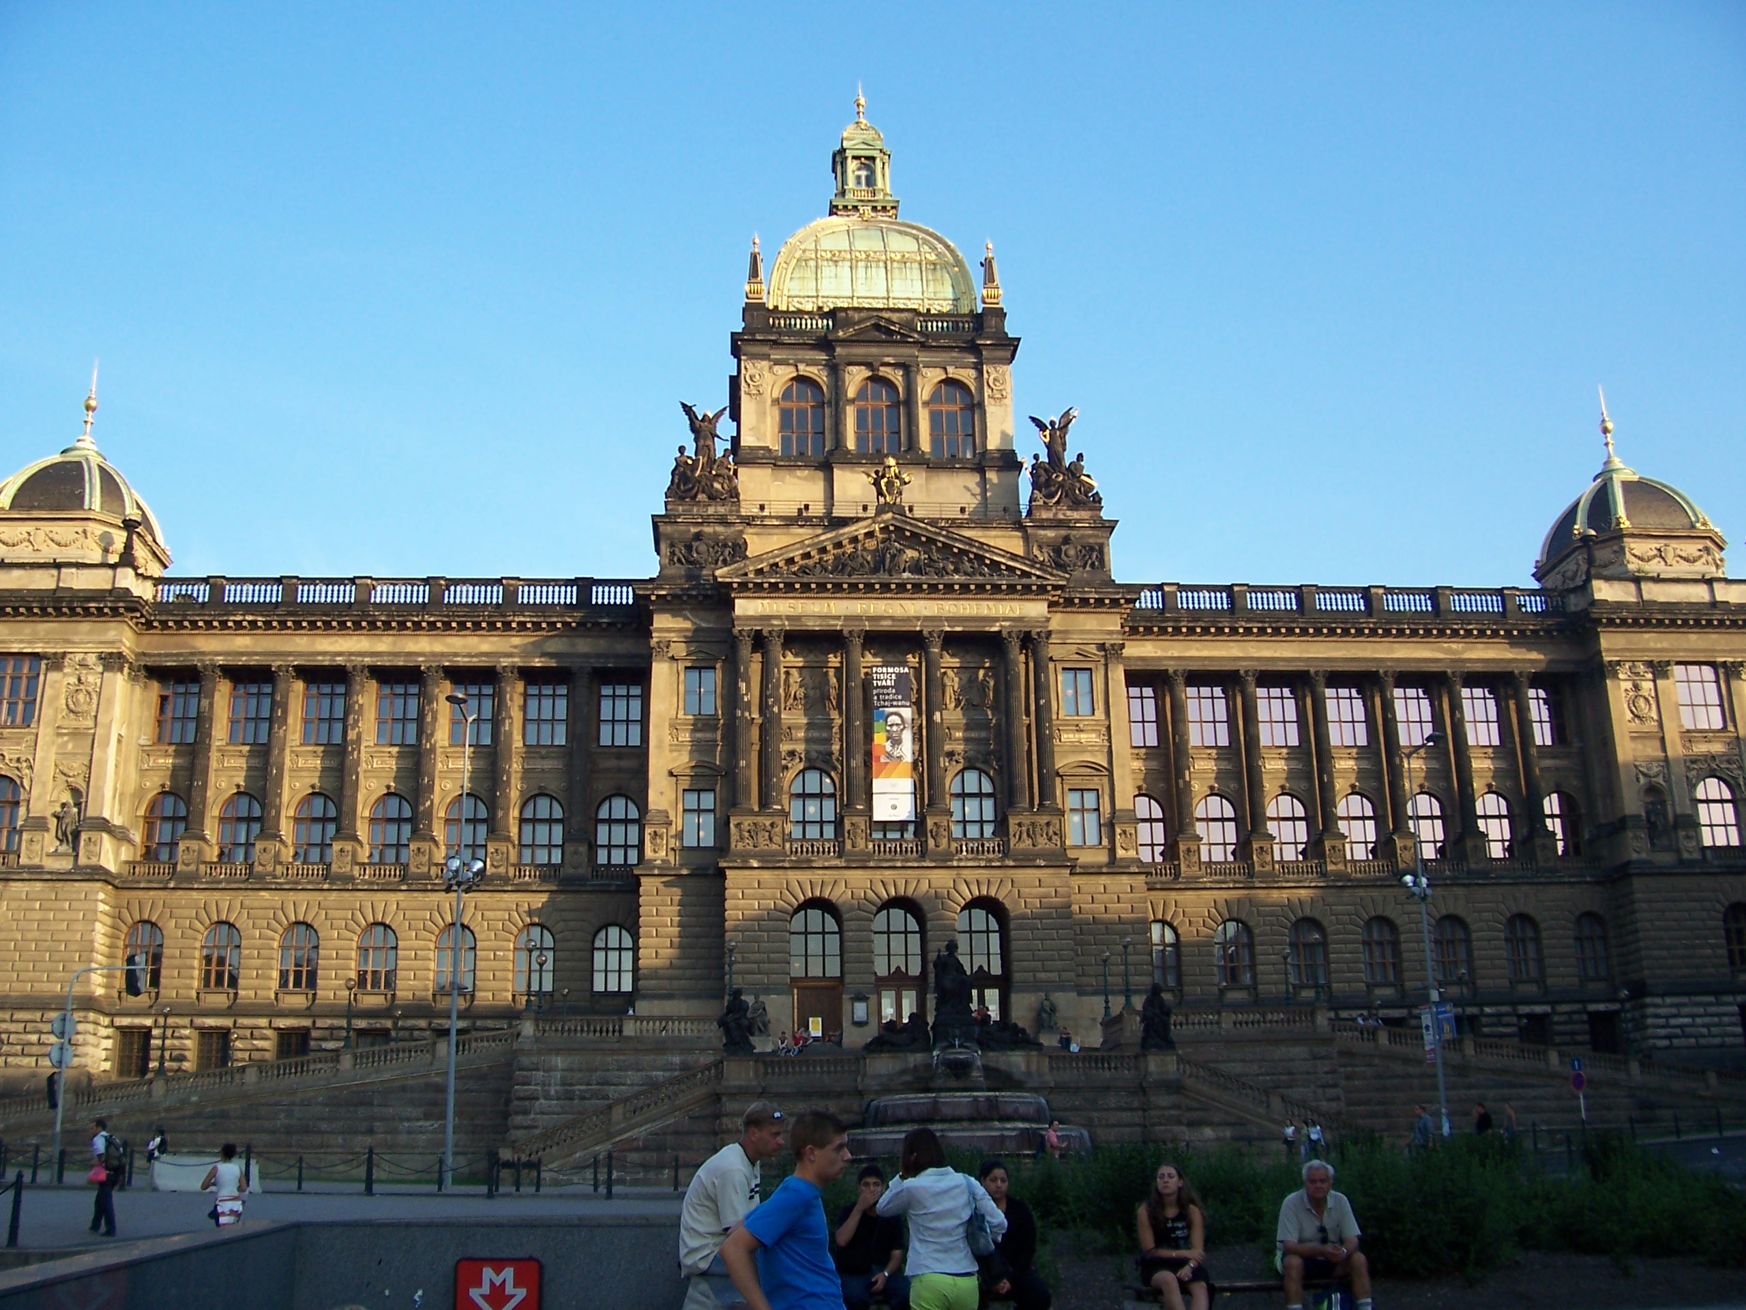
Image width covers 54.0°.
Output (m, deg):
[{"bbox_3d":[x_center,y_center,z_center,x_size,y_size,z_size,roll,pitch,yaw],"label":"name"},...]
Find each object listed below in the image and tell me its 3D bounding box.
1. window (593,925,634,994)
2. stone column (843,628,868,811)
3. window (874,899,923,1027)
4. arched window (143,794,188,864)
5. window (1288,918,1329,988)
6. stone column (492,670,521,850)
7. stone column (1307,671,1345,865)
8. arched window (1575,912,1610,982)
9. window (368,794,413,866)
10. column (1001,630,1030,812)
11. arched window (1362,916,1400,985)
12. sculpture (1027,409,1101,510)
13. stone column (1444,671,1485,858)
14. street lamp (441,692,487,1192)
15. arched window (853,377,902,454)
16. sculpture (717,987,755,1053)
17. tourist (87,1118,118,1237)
[{"bbox_3d":[-13.157,15.401,87.034,2.200,3.600,0.400,0,-16,-4],"label":"window"},{"bbox_3d":[-0.855,3.177,85.891,1.115,9.413,1.120,0,-16,-4],"label":"stone column"},{"bbox_3d":[1.284,15.043,83.135,2.600,6.300,0.450,0,-16,-4],"label":"window"},{"bbox_3d":[-38.289,9.400,92.797,2.260,4.093,0.350,0,-15,-4],"label":"arched window"},{"bbox_3d":[22.719,15.535,89.425,1.750,3.620,0.400,0,-15,-4],"label":"window"},{"bbox_3d":[-19.430,5.460,90.993,1.215,10.351,1.200,0,-16,-4],"label":"stone column"},{"bbox_3d":[24.478,6.076,92.788,1.100,10.550,1.100,0,-15,-4],"label":"stone column"},{"bbox_3d":[37.998,15.411,90.580,1.600,3.600,0.400,0,-15,-4],"label":"arched window"},{"bbox_3d":[-26.308,9.561,93.653,2.317,4.129,0.350,0,-15,-4],"label":"window"},{"bbox_3d":[7.230,3.259,85.965,1.150,9.350,1.150,0,-16,-4],"label":"column"},{"bbox_3d":[26.577,15.479,89.723,1.680,3.580,0.400,0,-15,-4],"label":"arched window"},{"bbox_3d":[10.547,-10.901,96.108,4.000,6.100,2.700,0,-15,-4],"label":"sculpture"},{"bbox_3d":[32.692,6.140,94.838,1.350,10.776,1.350,0,-16,-4],"label":"stone column"},{"bbox_3d":[-11.263,7.556,46.842,1.300,13.569,1.400,-11,-19,31],"label":"street lamp"},{"bbox_3d":[0.199,-13.982,100.058,2.698,4.822,0.400,0,-16,-4],"label":"arched window"},{"bbox_3d":[-4.955,13.208,61.990,1.376,2.368,1.400,0,-16,-4],"label":"sculpture"},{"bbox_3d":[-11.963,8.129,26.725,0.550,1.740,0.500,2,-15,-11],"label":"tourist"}]

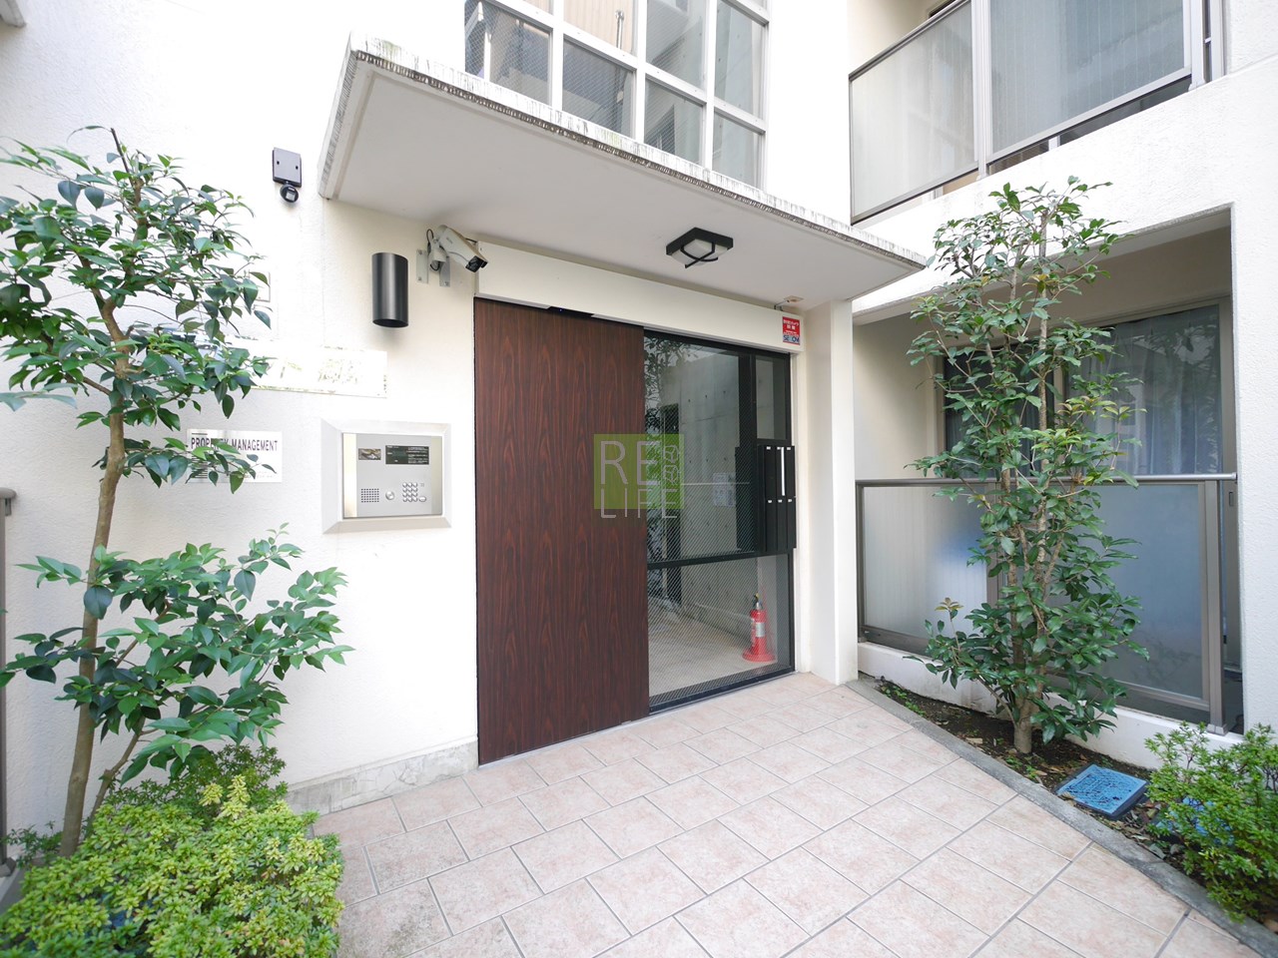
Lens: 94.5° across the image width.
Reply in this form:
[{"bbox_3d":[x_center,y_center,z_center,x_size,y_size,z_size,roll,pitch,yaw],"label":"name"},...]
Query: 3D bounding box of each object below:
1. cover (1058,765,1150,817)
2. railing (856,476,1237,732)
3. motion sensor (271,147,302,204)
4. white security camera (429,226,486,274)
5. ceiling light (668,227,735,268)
[{"bbox_3d":[2.060,1.386,2.622,0.440,0.045,0.215,-1,2,-34],"label":"cover"},{"bbox_3d":[2.025,0.555,3.301,0.070,1.118,1.891,-1,0,-32],"label":"railing"},{"bbox_3d":[-1.391,-1.196,2.340,0.100,0.205,0.085,-1,0,-34],"label":"motion sensor"},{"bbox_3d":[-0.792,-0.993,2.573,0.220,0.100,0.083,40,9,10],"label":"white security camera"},{"bbox_3d":[0.304,-1.143,2.968,0.248,0.086,0.250,-1,0,-34],"label":"ceiling light"}]

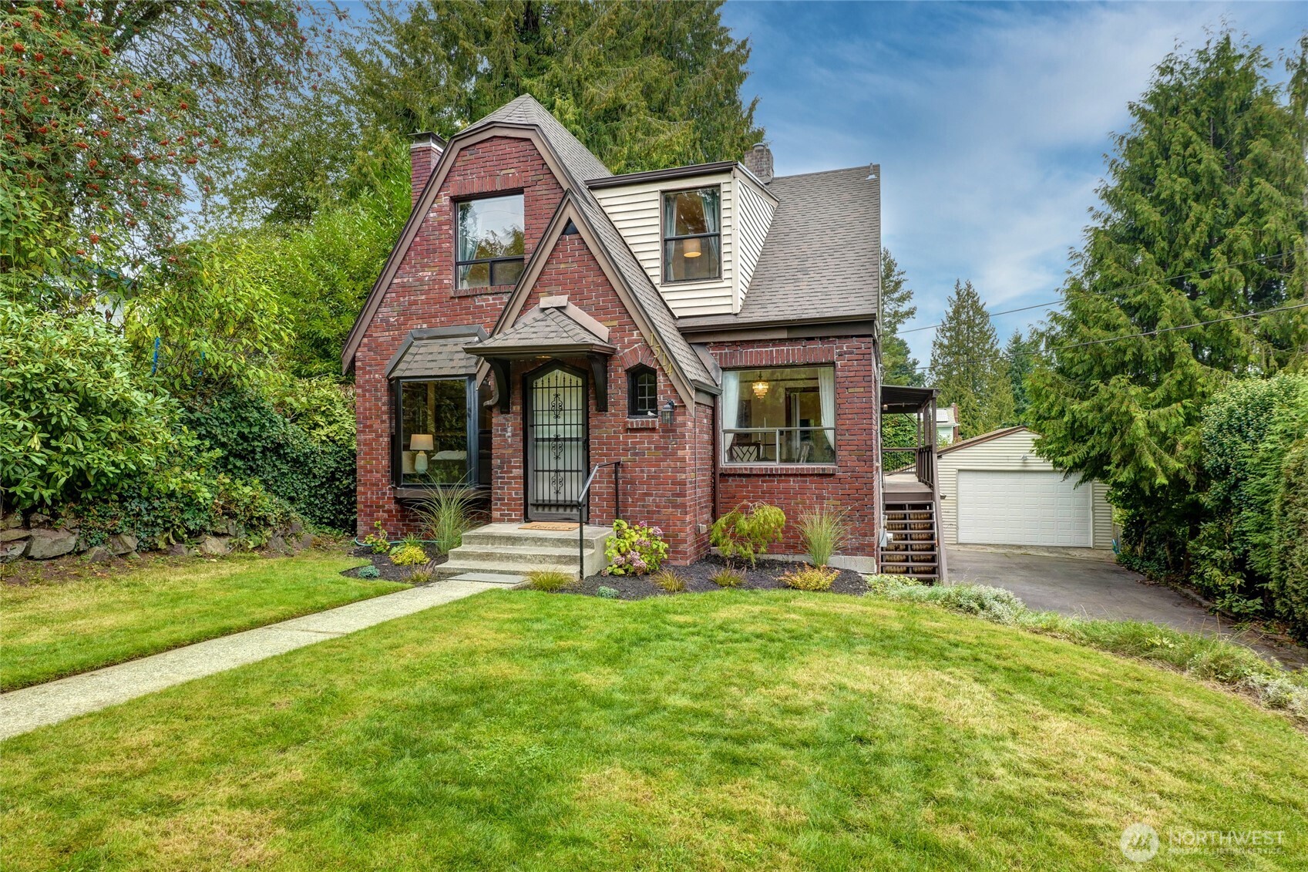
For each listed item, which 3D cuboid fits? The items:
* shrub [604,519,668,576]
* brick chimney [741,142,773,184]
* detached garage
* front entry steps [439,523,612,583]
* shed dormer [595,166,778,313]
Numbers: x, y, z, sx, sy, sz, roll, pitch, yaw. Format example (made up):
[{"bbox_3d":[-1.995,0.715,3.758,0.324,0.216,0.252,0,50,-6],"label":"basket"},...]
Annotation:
[{"bbox_3d":[-0.236,1.307,9.028,0.730,0.640,0.680,-1,-1,0],"label":"shrub"},{"bbox_3d":[2.086,-5.333,15.173,0.500,0.860,0.460,-1,-1,18],"label":"brick chimney"},{"bbox_3d":[12.011,1.546,25.713,5.000,3.600,6.000,-1,-1,18],"label":"detached garage"},{"bbox_3d":[-1.528,1.404,9.383,1.800,0.480,1.290,-1,-1,18],"label":"front entry steps"},{"bbox_3d":[0.677,-2.926,12.548,2.250,2.500,3.300,-1,-1,18],"label":"shed dormer"}]

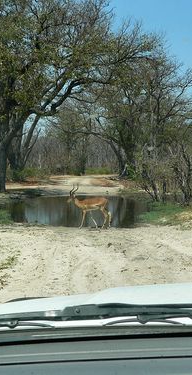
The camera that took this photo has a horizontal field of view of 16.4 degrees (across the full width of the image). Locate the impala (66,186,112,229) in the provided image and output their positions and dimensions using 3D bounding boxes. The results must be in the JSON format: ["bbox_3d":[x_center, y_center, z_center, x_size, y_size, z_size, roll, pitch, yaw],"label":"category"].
[{"bbox_3d":[-0.196,0.580,20.000,1.320,1.320,0.360,0,1,-10],"label":"impala"}]

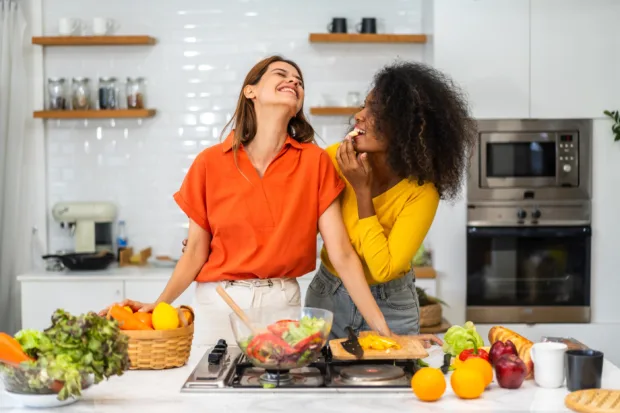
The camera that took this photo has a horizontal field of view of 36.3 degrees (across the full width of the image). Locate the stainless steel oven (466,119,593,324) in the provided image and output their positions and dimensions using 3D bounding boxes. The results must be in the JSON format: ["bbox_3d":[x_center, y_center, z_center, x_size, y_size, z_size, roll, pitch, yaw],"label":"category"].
[{"bbox_3d":[1.053,0.059,4.805,0.595,0.985,0.550,0,3,1],"label":"stainless steel oven"}]

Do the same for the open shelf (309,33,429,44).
[{"bbox_3d":[0.303,-0.879,4.980,0.600,0.038,0.210,0,3,1],"label":"open shelf"}]

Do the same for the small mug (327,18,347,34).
[{"bbox_3d":[0.144,-0.942,4.980,0.100,0.094,0.080,0,3,1],"label":"small mug"}]

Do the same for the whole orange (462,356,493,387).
[{"bbox_3d":[0.390,0.396,2.220,0.079,0.078,0.079,0,3,1],"label":"whole orange"}]

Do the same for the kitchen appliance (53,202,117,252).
[{"bbox_3d":[-1.186,0.146,4.998,0.335,0.330,0.170,0,2,0],"label":"kitchen appliance"}]

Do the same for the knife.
[{"bbox_3d":[0.099,0.332,2.319,0.048,0.022,0.330,0,4,-2],"label":"knife"}]

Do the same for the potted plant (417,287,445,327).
[{"bbox_3d":[0.465,0.425,4.150,0.270,0.200,0.270,0,3,0],"label":"potted plant"}]

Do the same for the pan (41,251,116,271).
[{"bbox_3d":[-1.176,0.284,4.830,0.390,0.075,0.270,0,3,1],"label":"pan"}]

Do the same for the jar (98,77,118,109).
[{"bbox_3d":[-1.057,-0.595,4.980,0.100,0.176,0.100,0,2,0],"label":"jar"}]

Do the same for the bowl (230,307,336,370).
[{"bbox_3d":[-0.070,0.330,2.330,0.255,0.123,0.255,0,3,1],"label":"bowl"}]

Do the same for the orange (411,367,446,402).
[{"bbox_3d":[0.268,0.401,2.130,0.078,0.078,0.078,0,3,1],"label":"orange"}]

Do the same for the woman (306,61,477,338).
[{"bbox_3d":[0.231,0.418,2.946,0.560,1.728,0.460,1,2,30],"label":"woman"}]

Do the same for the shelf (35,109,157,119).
[{"bbox_3d":[-1.125,-0.483,4.980,0.600,0.038,0.210,0,3,1],"label":"shelf"}]

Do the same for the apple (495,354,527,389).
[{"bbox_3d":[0.454,0.373,2.141,0.073,0.075,0.073,0,2,0],"label":"apple"}]

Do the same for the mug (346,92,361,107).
[{"bbox_3d":[0.229,-0.561,4.980,0.075,0.083,0.075,0,2,0],"label":"mug"}]

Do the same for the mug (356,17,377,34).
[{"bbox_3d":[0.298,-0.950,4.990,0.110,0.092,0.080,0,2,0],"label":"mug"}]

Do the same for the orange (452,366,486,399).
[{"bbox_3d":[0.340,0.377,2.030,0.075,0.074,0.075,0,2,0],"label":"orange"}]

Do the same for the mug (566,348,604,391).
[{"bbox_3d":[0.612,0.368,2.107,0.086,0.088,0.094,0,2,0],"label":"mug"}]

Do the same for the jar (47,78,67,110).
[{"bbox_3d":[-1.331,-0.586,4.980,0.100,0.176,0.100,0,2,0],"label":"jar"}]

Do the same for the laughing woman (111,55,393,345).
[{"bbox_3d":[-0.130,0.401,2.870,0.840,1.750,0.520,0,3,-2],"label":"laughing woman"}]

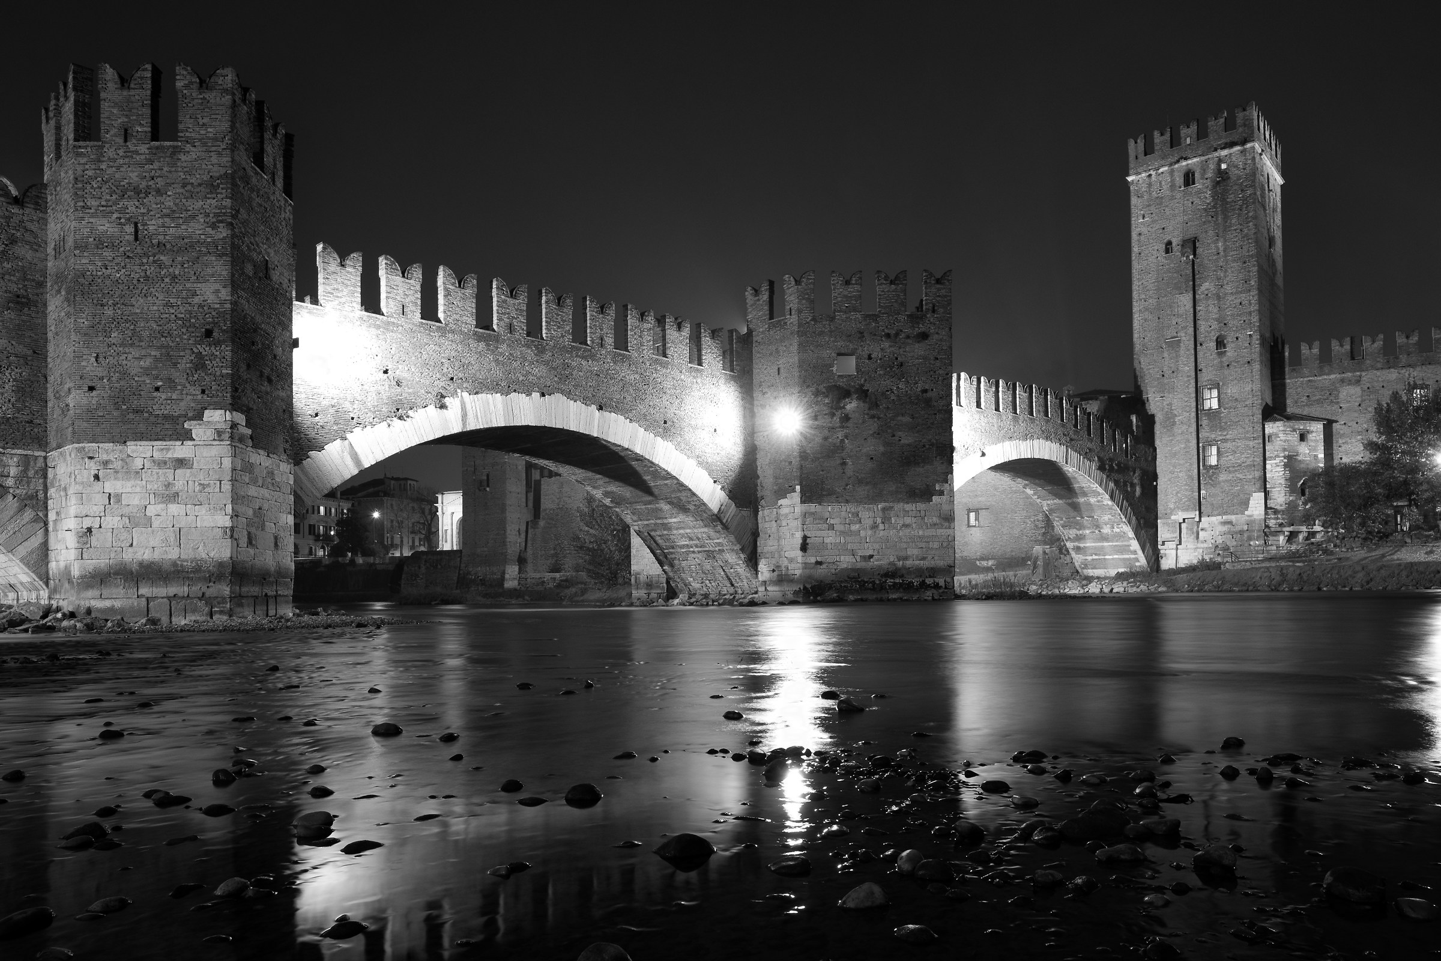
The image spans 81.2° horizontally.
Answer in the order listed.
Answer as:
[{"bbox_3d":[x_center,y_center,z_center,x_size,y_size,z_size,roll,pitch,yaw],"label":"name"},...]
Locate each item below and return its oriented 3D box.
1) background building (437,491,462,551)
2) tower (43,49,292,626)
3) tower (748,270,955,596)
[{"bbox_3d":[-44.500,8.600,150.000,10.600,12.700,6.200,-1,-3,20],"label":"background building"},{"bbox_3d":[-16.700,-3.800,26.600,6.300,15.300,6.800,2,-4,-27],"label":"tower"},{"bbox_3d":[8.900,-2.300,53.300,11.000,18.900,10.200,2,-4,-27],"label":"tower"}]

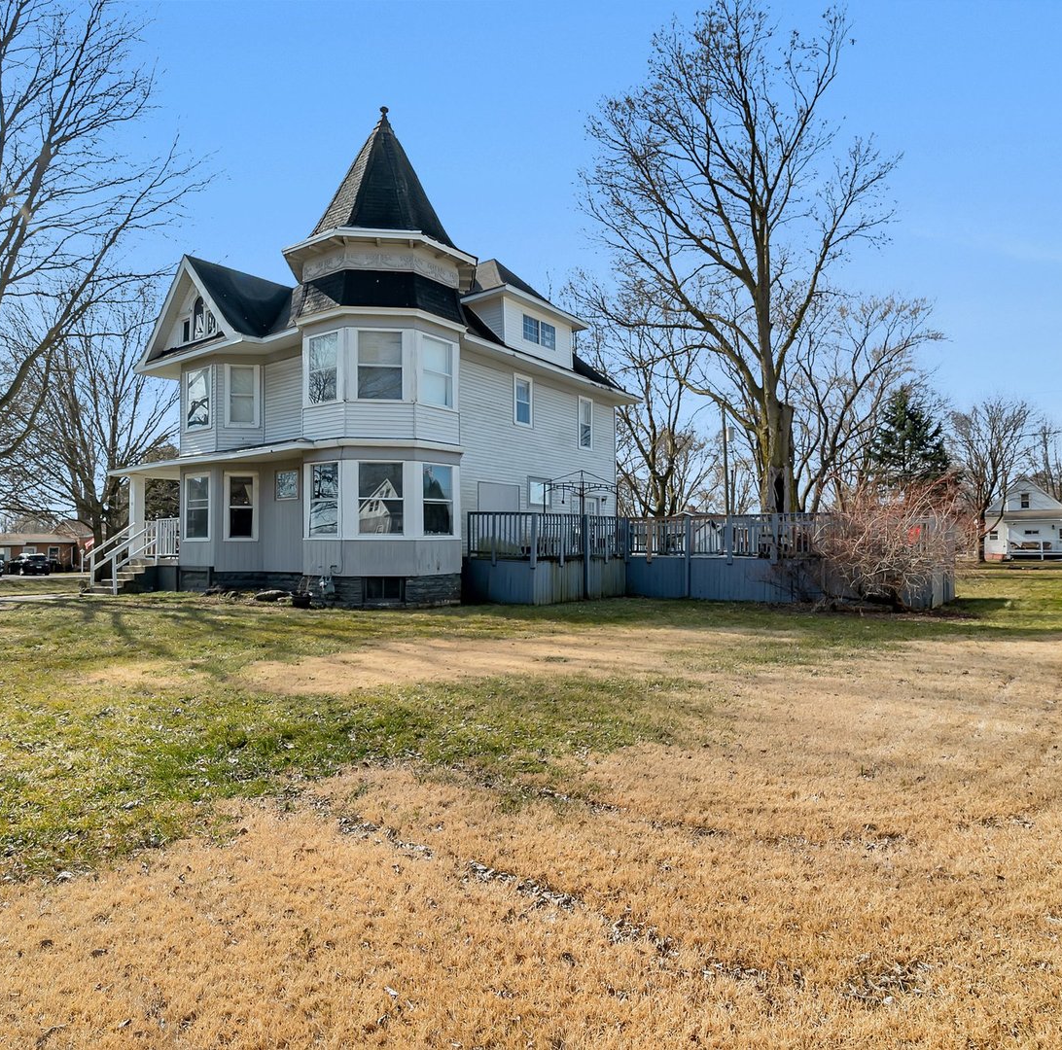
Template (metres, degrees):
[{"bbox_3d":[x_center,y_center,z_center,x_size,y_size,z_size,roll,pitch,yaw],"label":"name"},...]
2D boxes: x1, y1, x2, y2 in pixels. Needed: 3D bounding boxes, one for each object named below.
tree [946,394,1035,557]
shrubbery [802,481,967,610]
[{"bbox_3d":[34.676,-3.441,52.631,5.600,12.720,5.600,-1,-2,33],"label":"tree"},{"bbox_3d":[8.350,0.509,16.542,3.500,3.100,3.100,-1,-2,27],"label":"shrubbery"}]

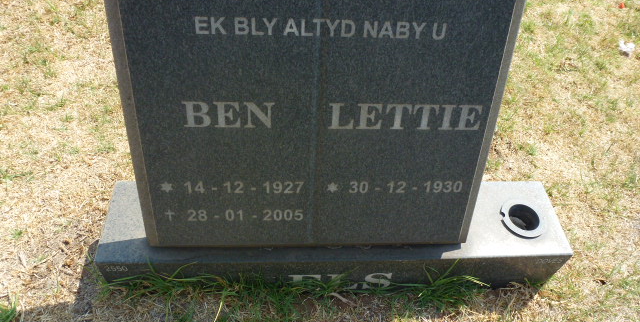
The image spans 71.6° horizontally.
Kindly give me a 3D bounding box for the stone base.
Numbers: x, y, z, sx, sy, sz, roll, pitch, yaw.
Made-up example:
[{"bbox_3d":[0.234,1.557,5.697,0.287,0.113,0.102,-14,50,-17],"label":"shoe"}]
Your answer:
[{"bbox_3d":[0.042,0.163,0.995,0.960,0.133,0.189,0,51,-5],"label":"stone base"}]

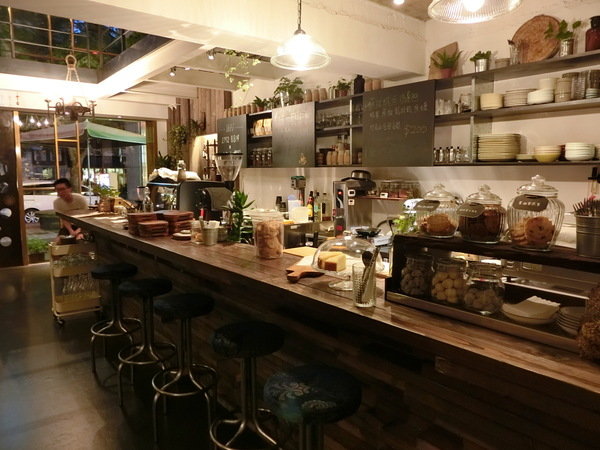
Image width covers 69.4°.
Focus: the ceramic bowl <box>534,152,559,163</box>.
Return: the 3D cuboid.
[{"bbox_3d":[1.487,-0.406,2.603,0.138,0.060,0.138,-6,9,-39],"label":"ceramic bowl"}]

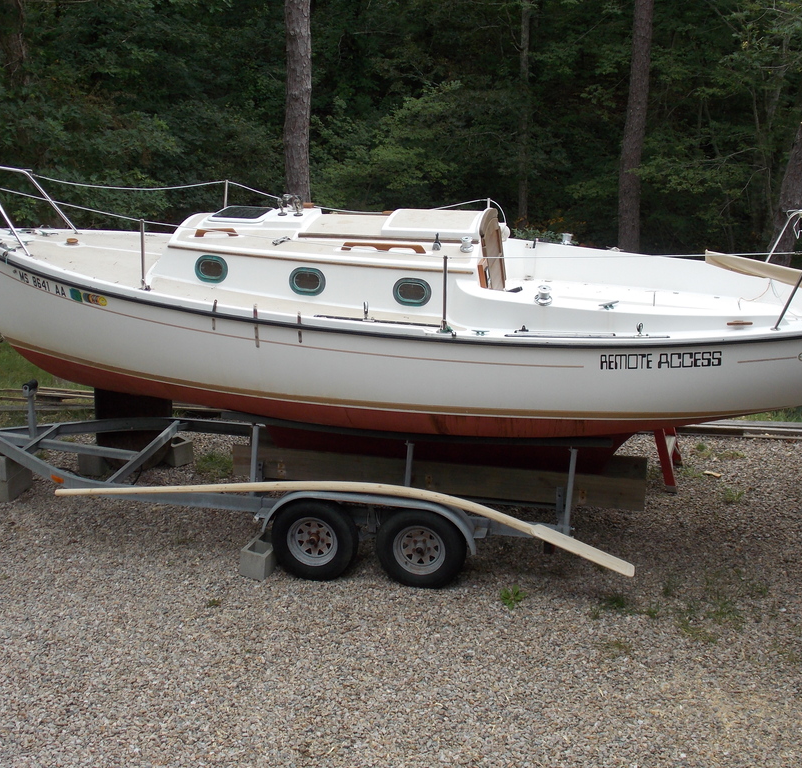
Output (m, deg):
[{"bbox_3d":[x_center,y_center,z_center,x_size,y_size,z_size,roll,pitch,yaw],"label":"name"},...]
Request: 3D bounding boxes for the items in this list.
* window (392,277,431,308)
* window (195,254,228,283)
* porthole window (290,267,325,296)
[{"bbox_3d":[0.079,-0.625,8.286,0.268,0.196,0.050,4,11,13],"label":"window"},{"bbox_3d":[-1.356,-0.824,8.690,0.268,0.196,0.050,7,12,22],"label":"window"},{"bbox_3d":[-0.651,-0.714,8.467,0.268,0.196,0.050,5,11,18],"label":"porthole window"}]

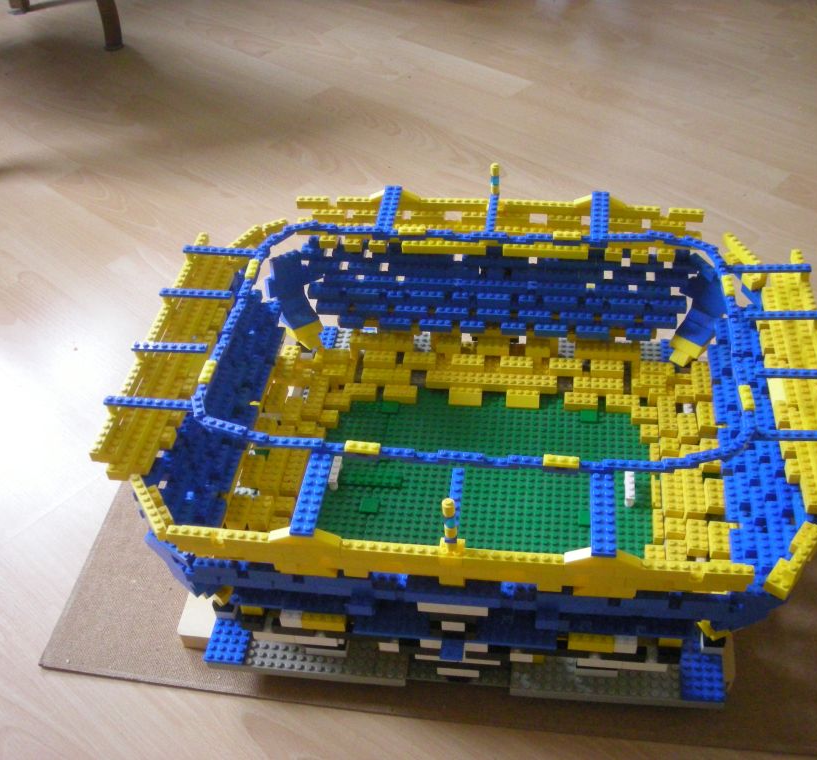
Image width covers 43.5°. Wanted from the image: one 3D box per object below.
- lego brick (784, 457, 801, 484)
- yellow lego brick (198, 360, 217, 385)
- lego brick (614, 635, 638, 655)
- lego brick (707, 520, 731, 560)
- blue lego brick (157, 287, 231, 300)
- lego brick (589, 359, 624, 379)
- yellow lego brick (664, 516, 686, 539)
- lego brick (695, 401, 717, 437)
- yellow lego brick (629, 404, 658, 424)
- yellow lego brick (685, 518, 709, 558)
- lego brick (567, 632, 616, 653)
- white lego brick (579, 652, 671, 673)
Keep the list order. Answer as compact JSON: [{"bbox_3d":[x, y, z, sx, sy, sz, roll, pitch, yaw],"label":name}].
[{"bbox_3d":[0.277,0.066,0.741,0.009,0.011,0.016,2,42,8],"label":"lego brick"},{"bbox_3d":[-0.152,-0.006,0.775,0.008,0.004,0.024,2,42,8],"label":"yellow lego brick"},{"bbox_3d":[0.155,0.185,0.733,0.016,0.011,0.016,2,42,8],"label":"lego brick"},{"bbox_3d":[0.247,0.126,0.811,0.016,0.011,0.032,2,42,8],"label":"lego brick"},{"bbox_3d":[-0.182,-0.074,0.876,0.064,0.005,0.008,2,42,8],"label":"blue lego brick"},{"bbox_3d":[0.192,-0.011,0.988,0.032,0.011,0.016,2,42,8],"label":"lego brick"},{"bbox_3d":[0.220,0.122,0.845,0.016,0.011,0.016,2,42,8],"label":"yellow lego brick"},{"bbox_3d":[0.270,0.033,0.921,0.016,0.011,0.032,2,42,8],"label":"lego brick"},{"bbox_3d":[0.222,0.033,0.961,0.024,0.011,0.016,2,42,8],"label":"yellow lego brick"},{"bbox_3d":[0.231,0.127,0.818,0.016,0.011,0.032,2,42,8],"label":"yellow lego brick"},{"bbox_3d":[0.127,0.180,0.715,0.032,0.011,0.015,2,42,8],"label":"lego brick"},{"bbox_3d":[0.153,0.201,0.737,0.064,0.011,0.009,2,42,8],"label":"white lego brick"}]

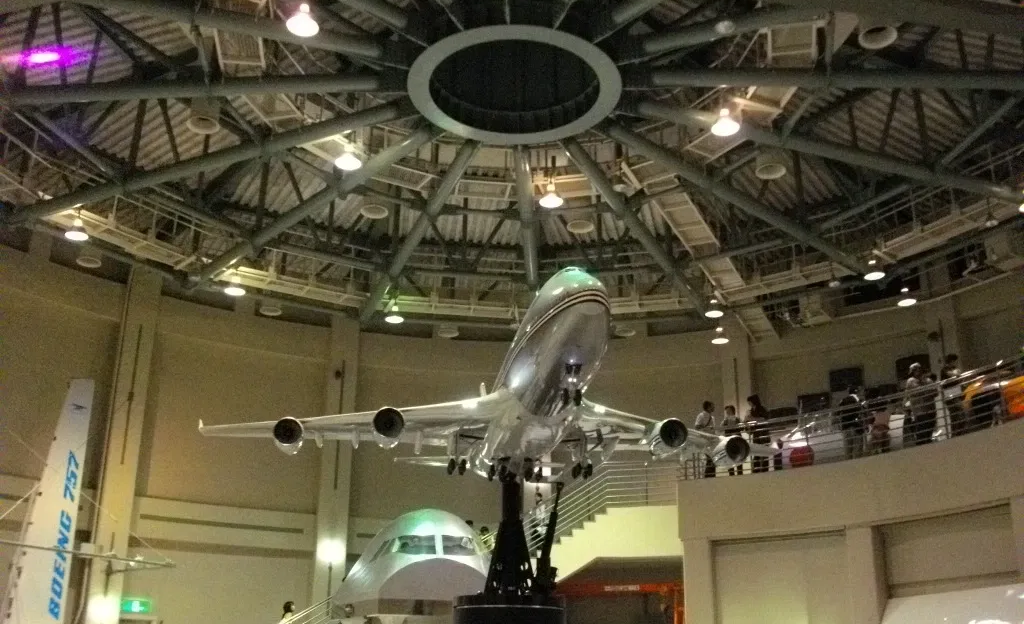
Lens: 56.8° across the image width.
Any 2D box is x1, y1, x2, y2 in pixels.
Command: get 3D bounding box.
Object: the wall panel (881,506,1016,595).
[{"bbox_3d":[7.607,4.147,16.459,0.120,1.300,3.000,9,-21,-22],"label":"wall panel"}]

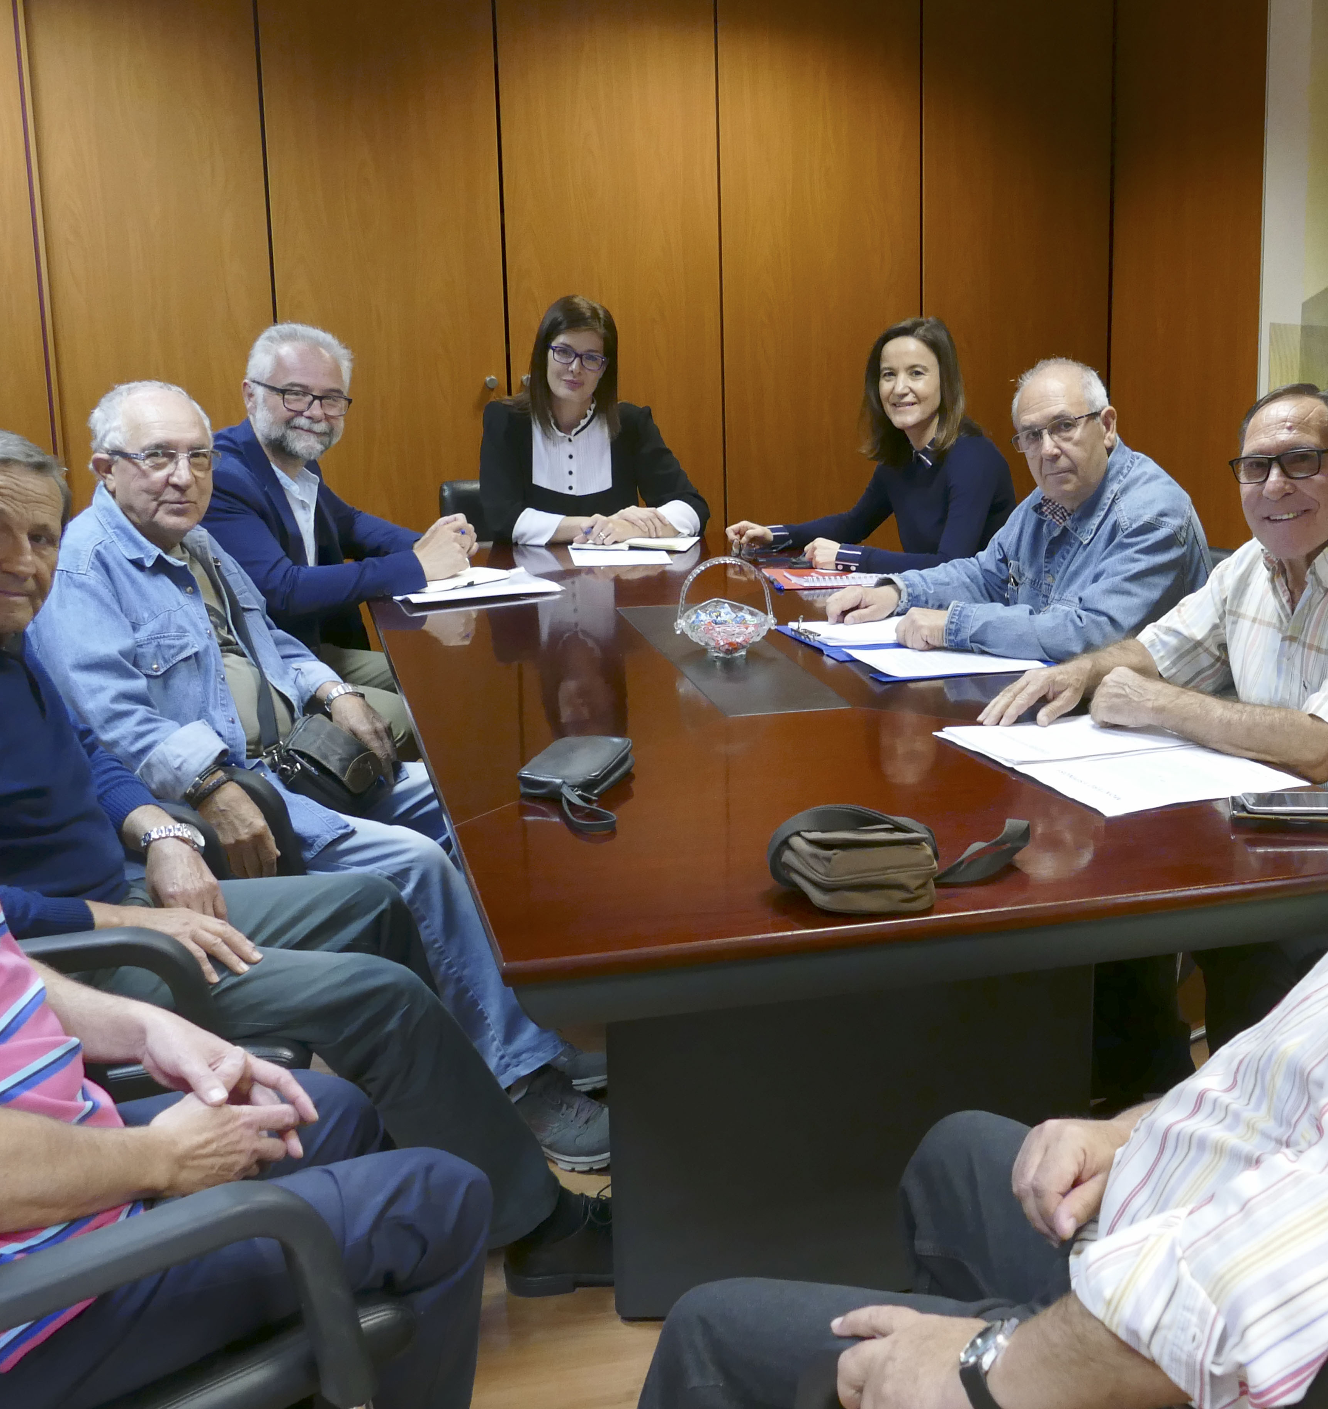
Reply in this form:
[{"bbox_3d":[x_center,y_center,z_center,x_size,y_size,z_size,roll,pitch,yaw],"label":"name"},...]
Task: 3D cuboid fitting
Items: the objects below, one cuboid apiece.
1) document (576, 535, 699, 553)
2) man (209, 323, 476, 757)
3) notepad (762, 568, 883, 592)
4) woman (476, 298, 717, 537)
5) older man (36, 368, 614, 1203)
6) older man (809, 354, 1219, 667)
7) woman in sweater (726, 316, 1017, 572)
[{"bbox_3d":[-0.082,-0.391,3.482,0.290,0.015,0.200,0,16,5],"label":"document"},{"bbox_3d":[-0.582,-0.099,2.919,0.780,1.270,0.600,5,17,21],"label":"man"},{"bbox_3d":[0.375,-0.271,3.050,0.290,0.015,0.210,-4,16,-10],"label":"notepad"},{"bbox_3d":[-0.195,-0.257,3.396,0.550,1.290,0.750,-3,16,-7],"label":"woman"},{"bbox_3d":[-0.508,0.094,2.320,0.850,1.240,0.570,3,16,13],"label":"older man"},{"bbox_3d":[0.620,-0.006,2.609,0.750,1.230,0.600,-8,17,-24],"label":"older man"},{"bbox_3d":[0.527,-0.195,3.199,0.750,1.260,0.550,-10,18,-31],"label":"woman in sweater"}]

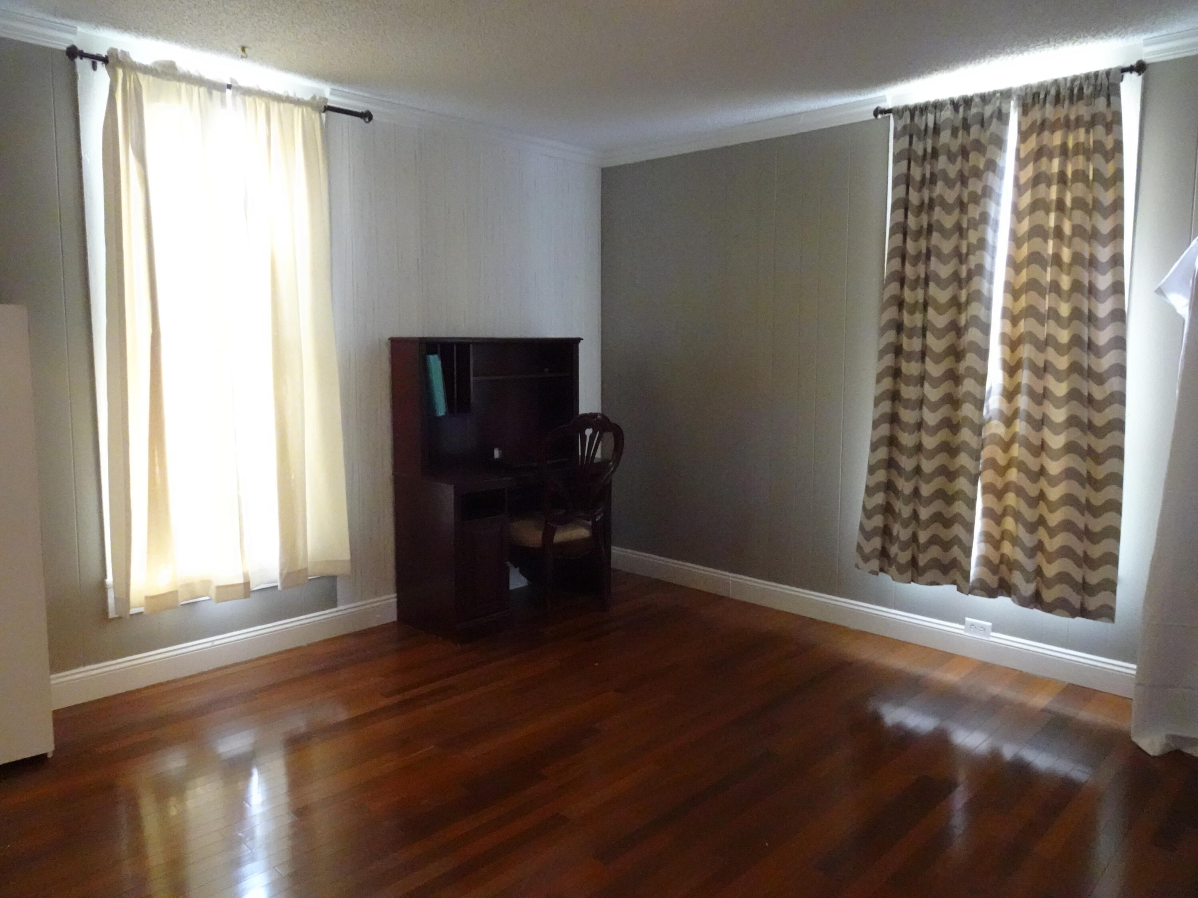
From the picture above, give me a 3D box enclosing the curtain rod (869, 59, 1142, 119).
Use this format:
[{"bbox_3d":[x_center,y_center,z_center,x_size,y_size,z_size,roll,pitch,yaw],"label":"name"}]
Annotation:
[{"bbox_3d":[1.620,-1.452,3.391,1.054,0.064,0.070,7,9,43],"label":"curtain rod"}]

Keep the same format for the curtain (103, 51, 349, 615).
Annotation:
[{"bbox_3d":[-1.490,-0.418,3.394,0.110,2.095,0.987,7,9,43],"label":"curtain"}]

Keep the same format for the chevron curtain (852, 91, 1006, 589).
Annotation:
[{"bbox_3d":[1.442,-0.444,3.662,0.562,2.121,0.100,7,9,43],"label":"chevron curtain"}]

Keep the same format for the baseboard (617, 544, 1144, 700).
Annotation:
[{"bbox_3d":[1.079,0.806,4.269,2.924,0.142,0.018,7,9,43],"label":"baseboard"}]

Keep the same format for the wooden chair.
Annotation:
[{"bbox_3d":[-0.250,0.330,4.375,0.570,1.040,0.550,7,9,43],"label":"wooden chair"}]

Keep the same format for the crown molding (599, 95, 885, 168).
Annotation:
[{"bbox_3d":[0.655,-1.640,4.380,1.743,0.075,0.065,7,9,43],"label":"crown molding"}]

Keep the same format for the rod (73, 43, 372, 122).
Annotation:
[{"bbox_3d":[-1.439,-1.438,3.322,0.070,0.070,1.204,7,9,43],"label":"rod"}]

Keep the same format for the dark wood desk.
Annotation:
[{"bbox_3d":[-0.463,0.150,4.307,0.497,1.410,1.075,7,9,43],"label":"dark wood desk"}]

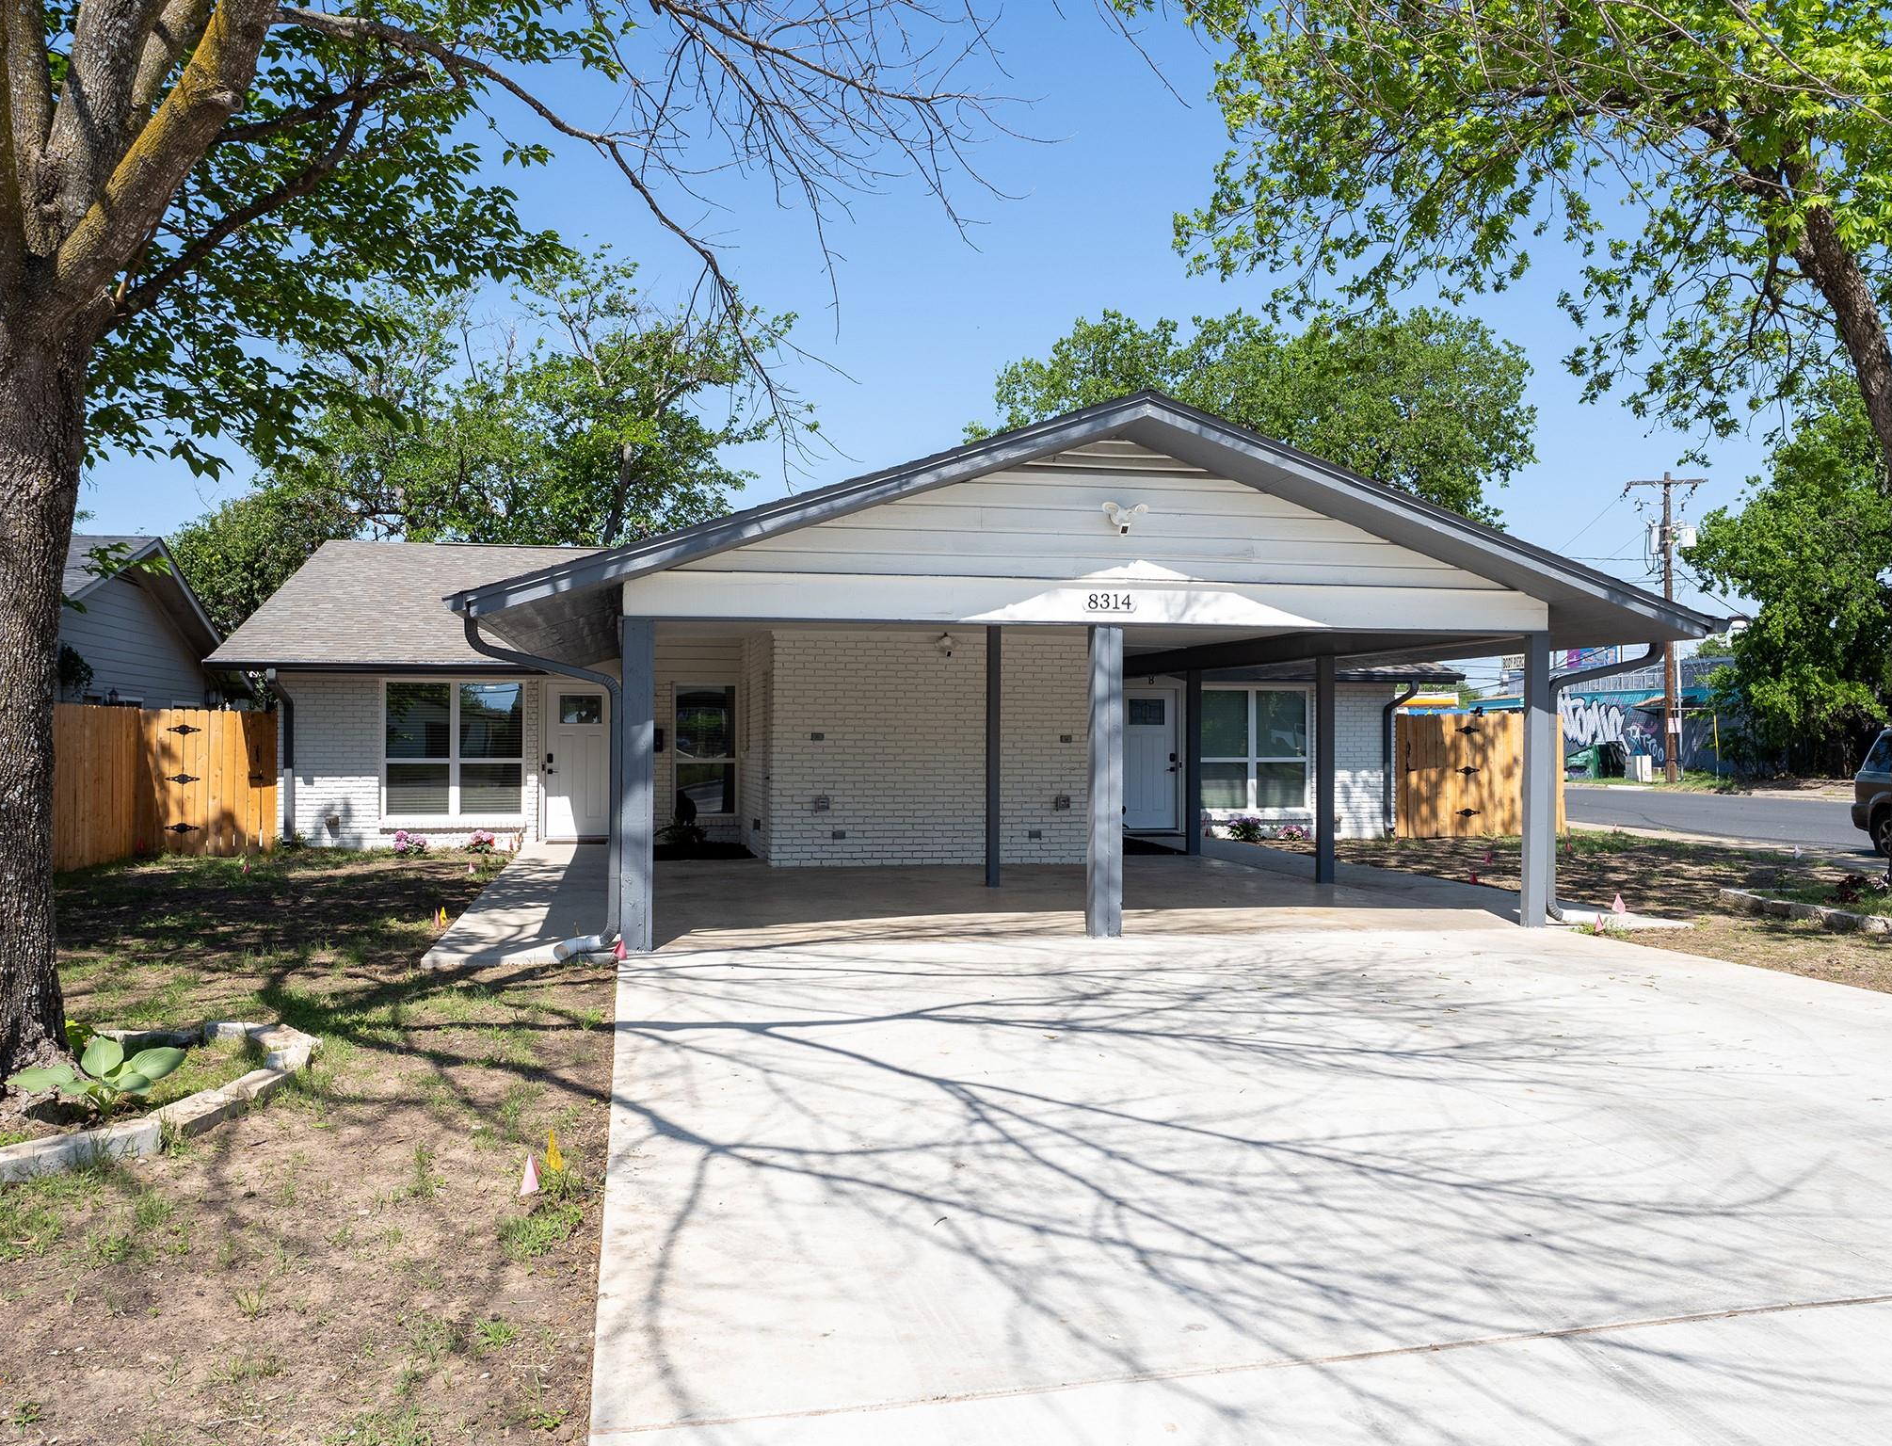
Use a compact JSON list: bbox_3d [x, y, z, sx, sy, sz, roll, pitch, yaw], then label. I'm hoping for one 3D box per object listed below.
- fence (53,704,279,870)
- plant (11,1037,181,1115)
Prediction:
[{"bbox_3d":[-9.168,0.724,17.022,1.800,1.880,3.050,0,-1,-12],"label":"fence"},{"bbox_3d":[-3.349,1.400,5.721,0.640,0.300,0.520,0,-1,-12],"label":"plant"}]

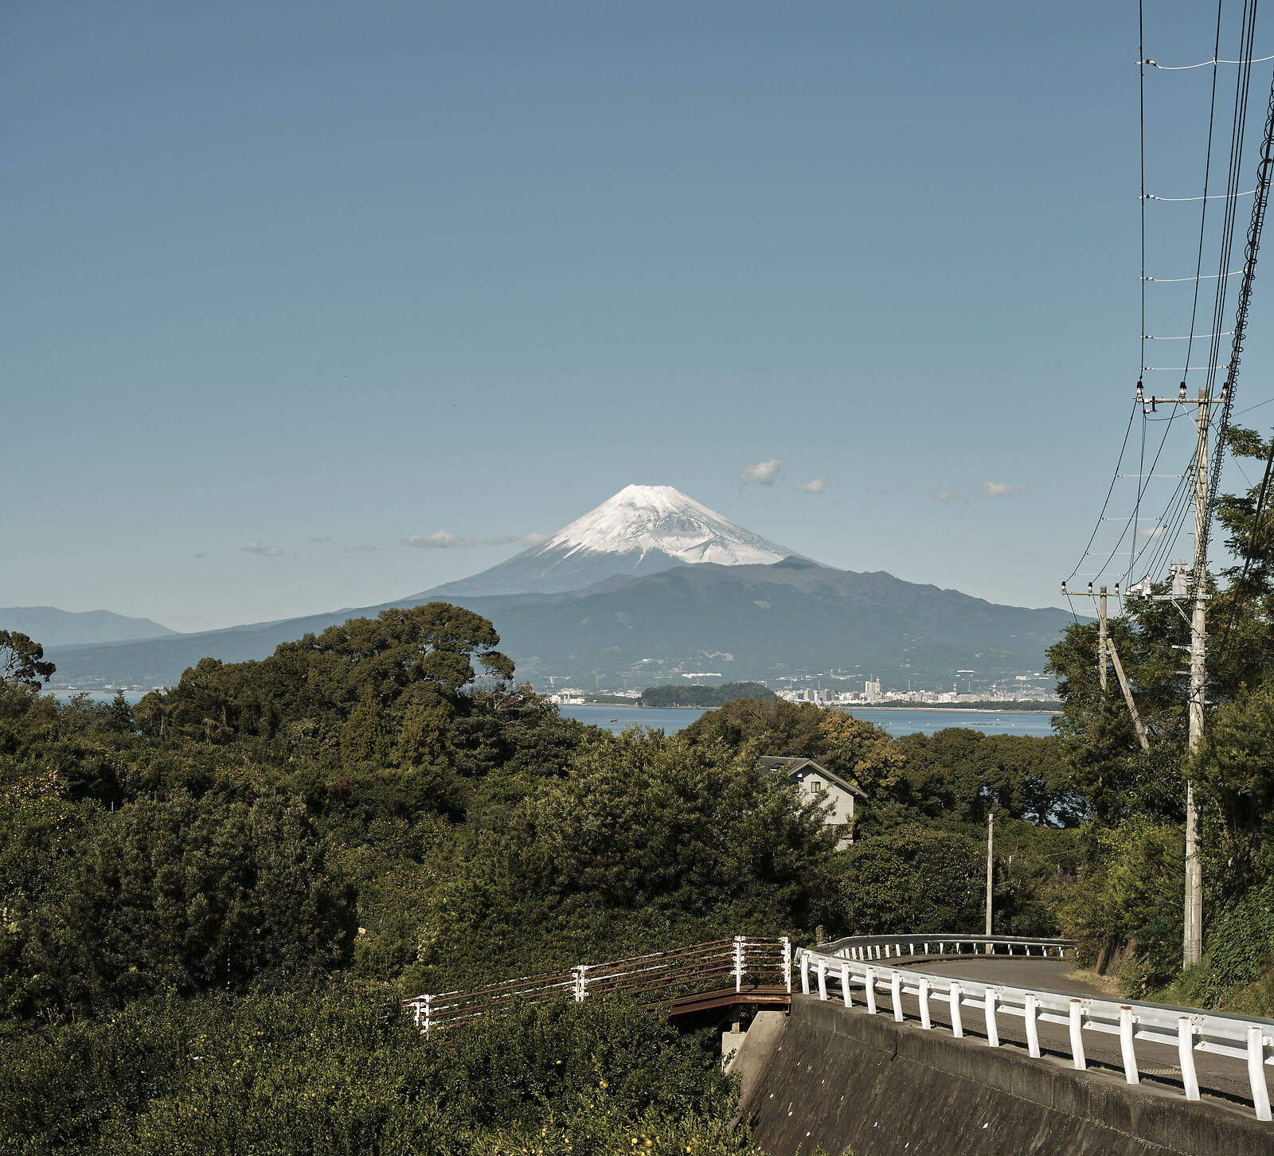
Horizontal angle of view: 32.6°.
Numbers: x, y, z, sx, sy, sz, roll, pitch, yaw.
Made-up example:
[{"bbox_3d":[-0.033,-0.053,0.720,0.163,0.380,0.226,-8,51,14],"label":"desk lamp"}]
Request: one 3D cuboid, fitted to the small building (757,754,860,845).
[{"bbox_3d":[9.520,15.862,146.698,8.400,7.500,8.600,2,-3,-25],"label":"small building"}]

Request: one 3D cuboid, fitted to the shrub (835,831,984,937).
[{"bbox_3d":[11.304,13.021,91.000,6.300,5.000,5.800,0,-3,0],"label":"shrub"}]

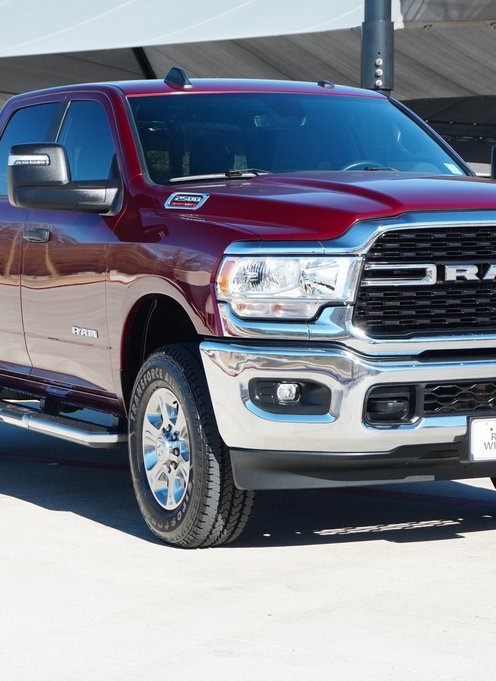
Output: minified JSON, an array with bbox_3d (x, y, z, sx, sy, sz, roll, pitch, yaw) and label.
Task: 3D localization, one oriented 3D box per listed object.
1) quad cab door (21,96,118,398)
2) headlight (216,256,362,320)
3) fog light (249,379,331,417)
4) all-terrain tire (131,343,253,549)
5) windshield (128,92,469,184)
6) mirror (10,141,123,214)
[{"bbox_3d":[-0.717,-0.476,8.921,0.250,1.340,1.170,-2,3,-25],"label":"quad cab door"},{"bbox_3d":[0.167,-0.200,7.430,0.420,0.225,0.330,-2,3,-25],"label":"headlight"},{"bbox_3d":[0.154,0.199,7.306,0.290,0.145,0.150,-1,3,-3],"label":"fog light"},{"bbox_3d":[-0.237,0.428,8.134,0.275,0.835,0.840,-2,3,-25],"label":"all-terrain tire"},{"bbox_3d":[0.214,-0.910,8.953,1.600,0.160,0.780,-2,43,-25],"label":"windshield"},{"bbox_3d":[-0.810,-0.683,8.480,0.410,0.310,0.300,-2,3,-25],"label":"mirror"}]

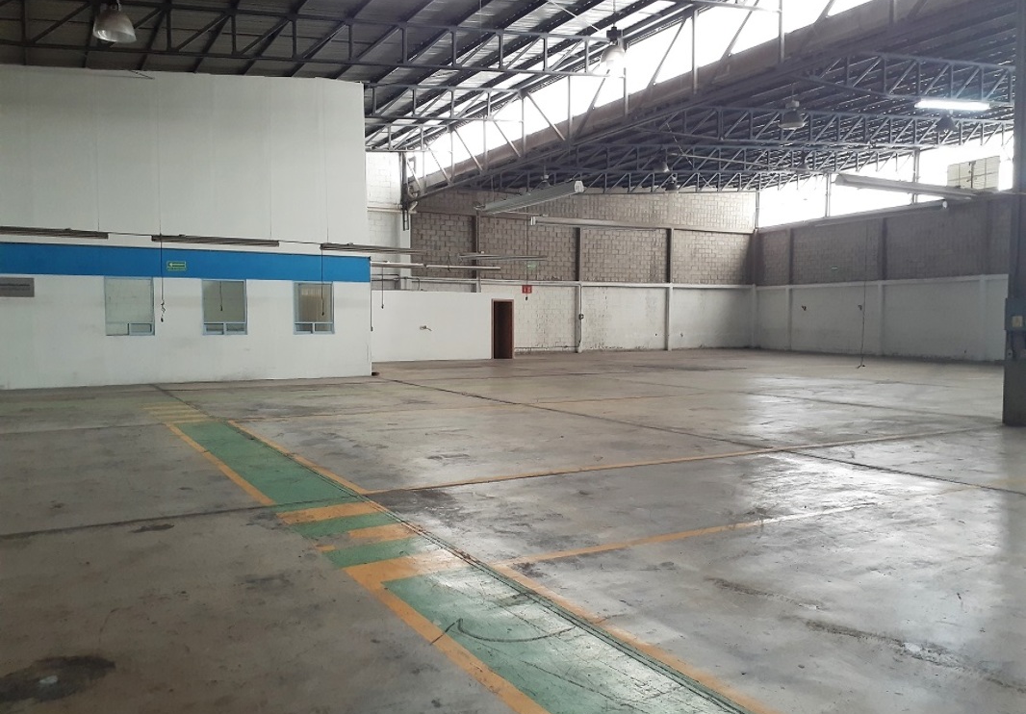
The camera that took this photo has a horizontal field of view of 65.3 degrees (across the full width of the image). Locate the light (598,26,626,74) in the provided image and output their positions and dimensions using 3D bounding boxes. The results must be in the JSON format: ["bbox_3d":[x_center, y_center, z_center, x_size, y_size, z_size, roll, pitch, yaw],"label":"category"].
[{"bbox_3d":[1.565,-4.808,12.381,0.430,0.600,0.430,0,3,0],"label":"light"}]

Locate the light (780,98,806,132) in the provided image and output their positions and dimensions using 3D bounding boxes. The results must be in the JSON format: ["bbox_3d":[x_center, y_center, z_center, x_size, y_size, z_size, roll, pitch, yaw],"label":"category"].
[{"bbox_3d":[5.046,-4.394,14.446,0.440,0.500,0.440,-2,3,-30],"label":"light"}]

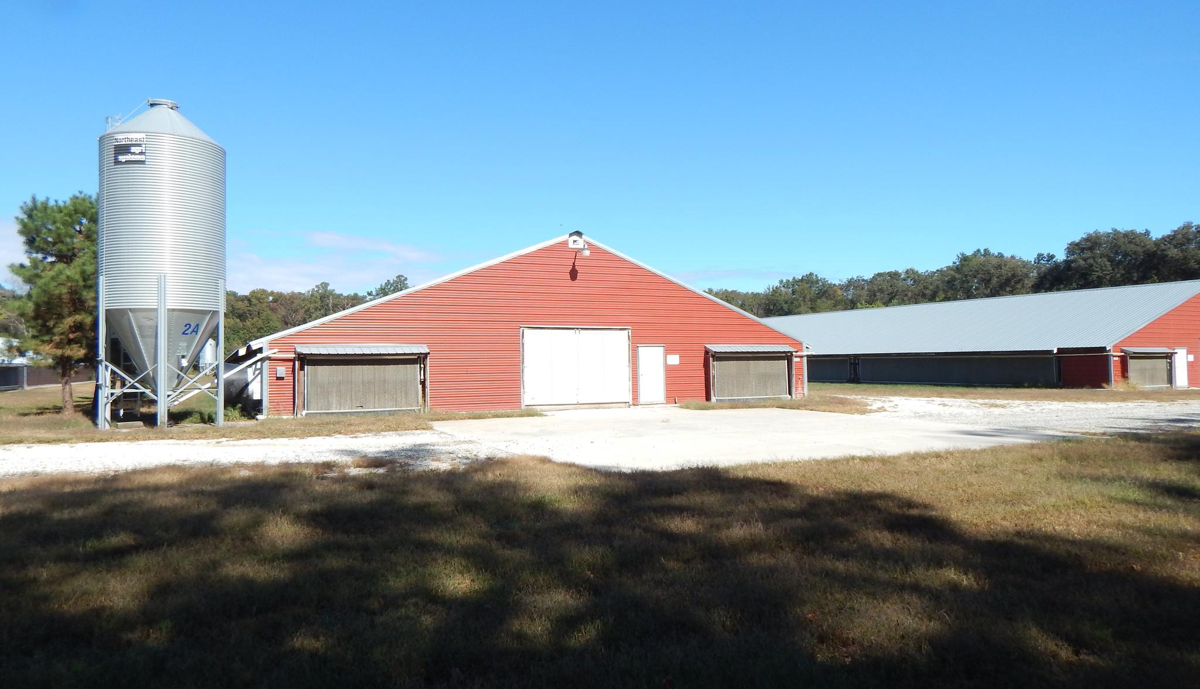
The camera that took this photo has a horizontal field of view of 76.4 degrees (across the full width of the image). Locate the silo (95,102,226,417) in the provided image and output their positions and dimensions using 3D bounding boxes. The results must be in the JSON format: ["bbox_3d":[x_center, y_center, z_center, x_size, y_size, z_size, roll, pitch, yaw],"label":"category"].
[{"bbox_3d":[-10.900,-2.090,19.100,2.800,8.100,2.800,0,-1,-30],"label":"silo"}]

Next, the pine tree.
[{"bbox_3d":[-16.400,-1.300,23.500,3.300,6.800,3.300,0,-1,-30],"label":"pine tree"}]

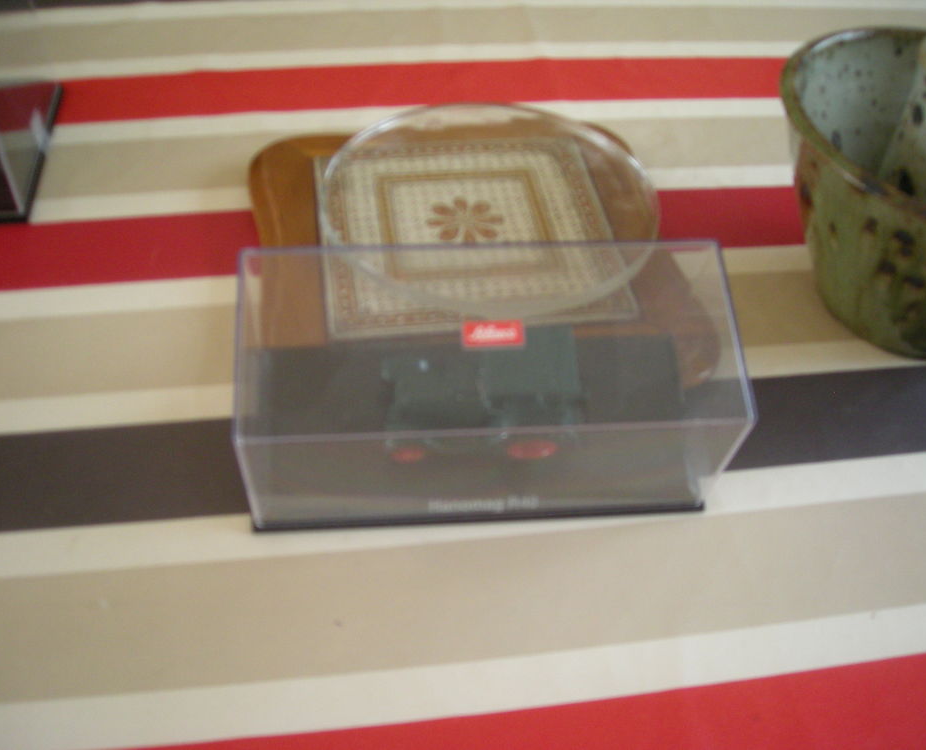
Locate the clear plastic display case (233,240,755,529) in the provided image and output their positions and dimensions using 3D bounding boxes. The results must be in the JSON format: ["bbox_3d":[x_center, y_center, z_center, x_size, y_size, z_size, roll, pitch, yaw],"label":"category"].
[{"bbox_3d":[0.007,0.003,0.321,0.150,0.065,0.068,-2,62,-5],"label":"clear plastic display case"}]

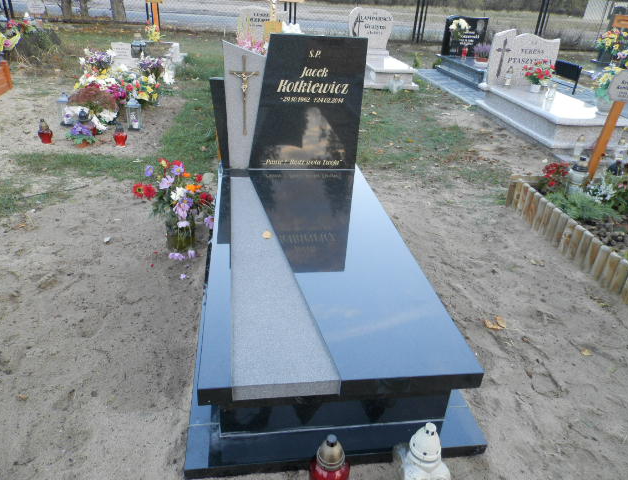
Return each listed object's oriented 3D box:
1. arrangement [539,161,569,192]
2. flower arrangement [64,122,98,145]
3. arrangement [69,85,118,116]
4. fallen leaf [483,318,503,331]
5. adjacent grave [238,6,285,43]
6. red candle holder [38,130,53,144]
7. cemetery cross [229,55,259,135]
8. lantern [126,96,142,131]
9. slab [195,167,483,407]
[{"bbox_3d":[1.857,-0.502,3.573,0.210,0.216,0.200,19,32,24],"label":"arrangement"},{"bbox_3d":[-2.028,-0.934,4.012,0.240,0.205,0.210,-10,32,-25],"label":"flower arrangement"},{"bbox_3d":[-2.112,-1.323,4.436,0.439,0.319,0.373,0,30,-9],"label":"arrangement"},{"bbox_3d":[0.857,0.399,2.206,0.100,0.035,0.075,18,32,23],"label":"fallen leaf"},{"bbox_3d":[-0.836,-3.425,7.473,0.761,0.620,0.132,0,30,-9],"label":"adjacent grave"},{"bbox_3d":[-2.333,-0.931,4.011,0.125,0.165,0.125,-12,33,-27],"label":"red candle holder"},{"bbox_3d":[-0.415,-0.849,2.766,0.175,0.468,0.038,0,30,-9],"label":"cemetery cross"},{"bbox_3d":[-1.750,-1.246,4.501,0.140,0.315,0.140,-6,31,-18],"label":"lantern"},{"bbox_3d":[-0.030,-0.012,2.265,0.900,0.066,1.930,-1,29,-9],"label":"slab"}]

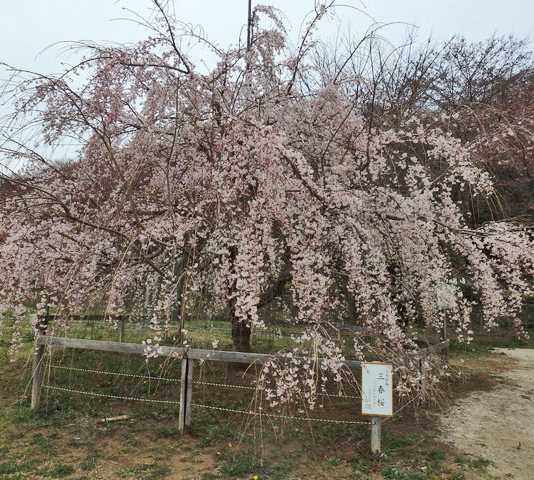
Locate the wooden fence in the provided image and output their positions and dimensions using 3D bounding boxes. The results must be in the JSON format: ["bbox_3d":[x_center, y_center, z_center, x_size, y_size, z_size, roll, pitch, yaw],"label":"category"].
[{"bbox_3d":[0.000,1.700,6.200,4.800,0.900,3.400,-1,-6,18],"label":"wooden fence"}]

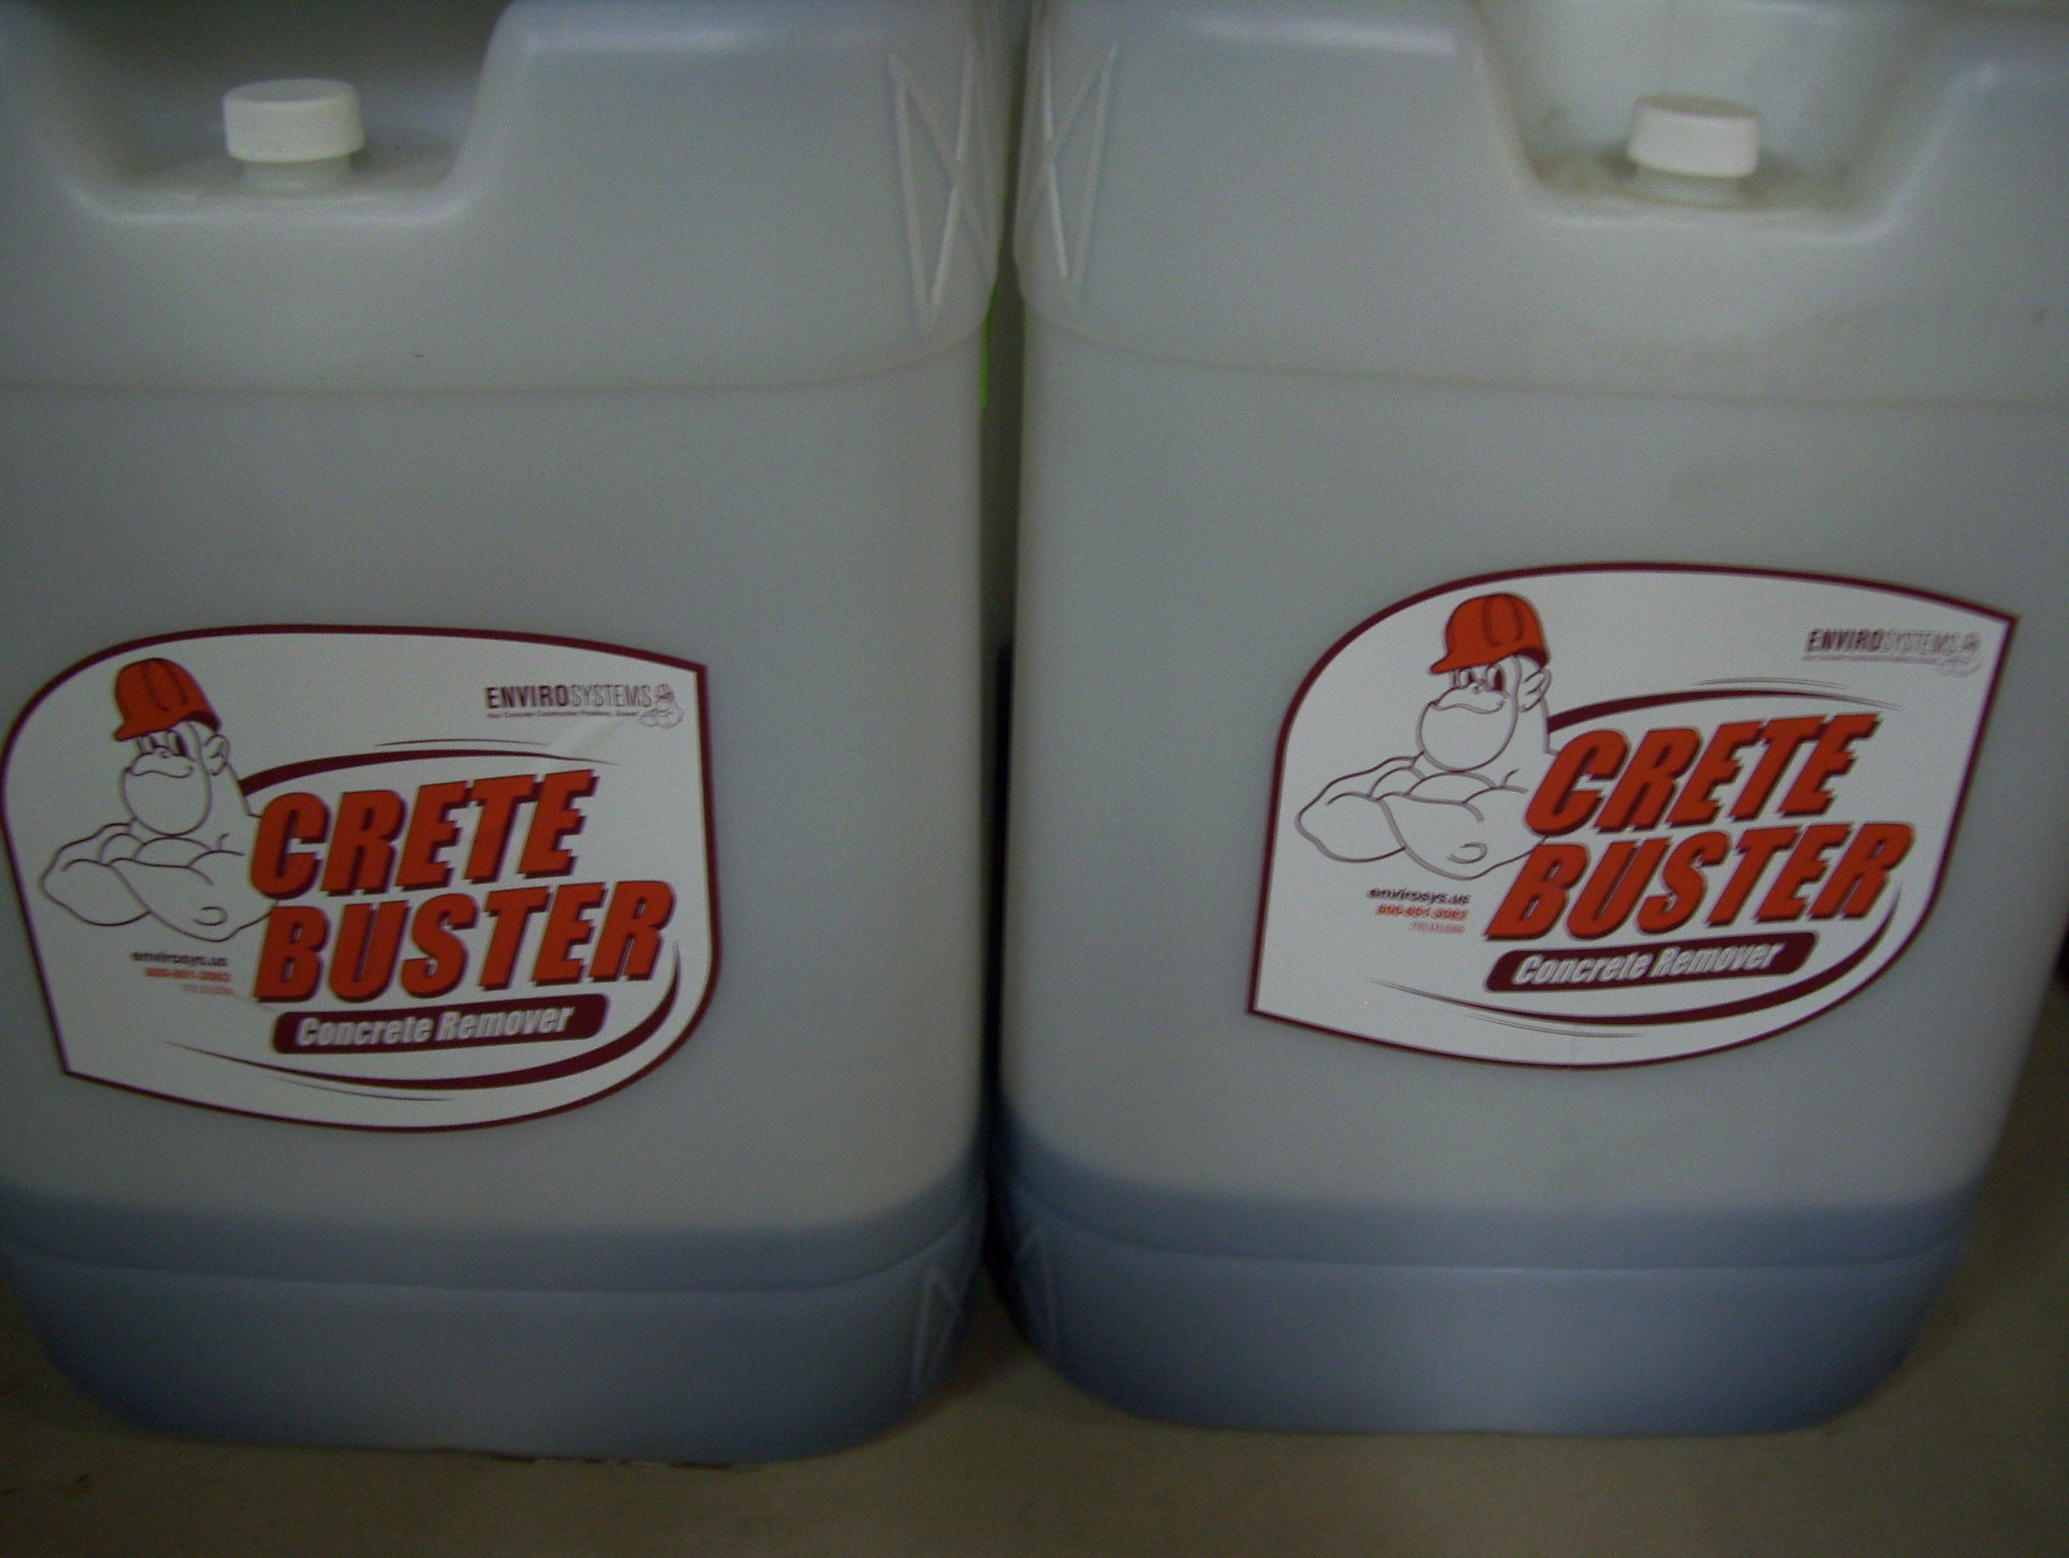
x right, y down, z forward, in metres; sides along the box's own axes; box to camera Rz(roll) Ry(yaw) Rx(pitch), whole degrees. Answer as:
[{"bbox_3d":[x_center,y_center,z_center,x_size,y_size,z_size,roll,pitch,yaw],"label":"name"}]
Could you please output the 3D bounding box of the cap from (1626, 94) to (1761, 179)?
[{"bbox_3d":[0.170,-0.165,0.555,0.035,0.016,0.035,1,25,0],"label":"cap"}]

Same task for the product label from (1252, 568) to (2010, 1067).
[{"bbox_3d":[0.163,0.013,0.587,0.192,0.152,0.005,1,25,-5],"label":"product label"}]

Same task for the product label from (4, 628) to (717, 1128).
[{"bbox_3d":[-0.179,0.029,0.578,0.192,0.152,0.005,0,25,1],"label":"product label"}]

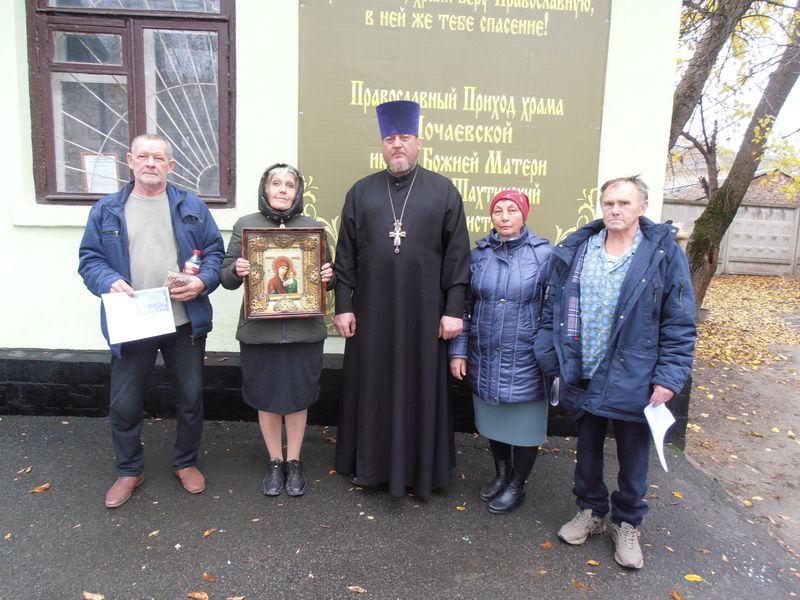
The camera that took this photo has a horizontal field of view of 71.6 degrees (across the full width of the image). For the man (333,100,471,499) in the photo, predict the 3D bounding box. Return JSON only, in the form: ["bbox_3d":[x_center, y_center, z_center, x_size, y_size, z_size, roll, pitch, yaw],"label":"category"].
[{"bbox_3d":[-0.007,0.008,2.771,0.670,1.926,0.420,2,7,0],"label":"man"}]

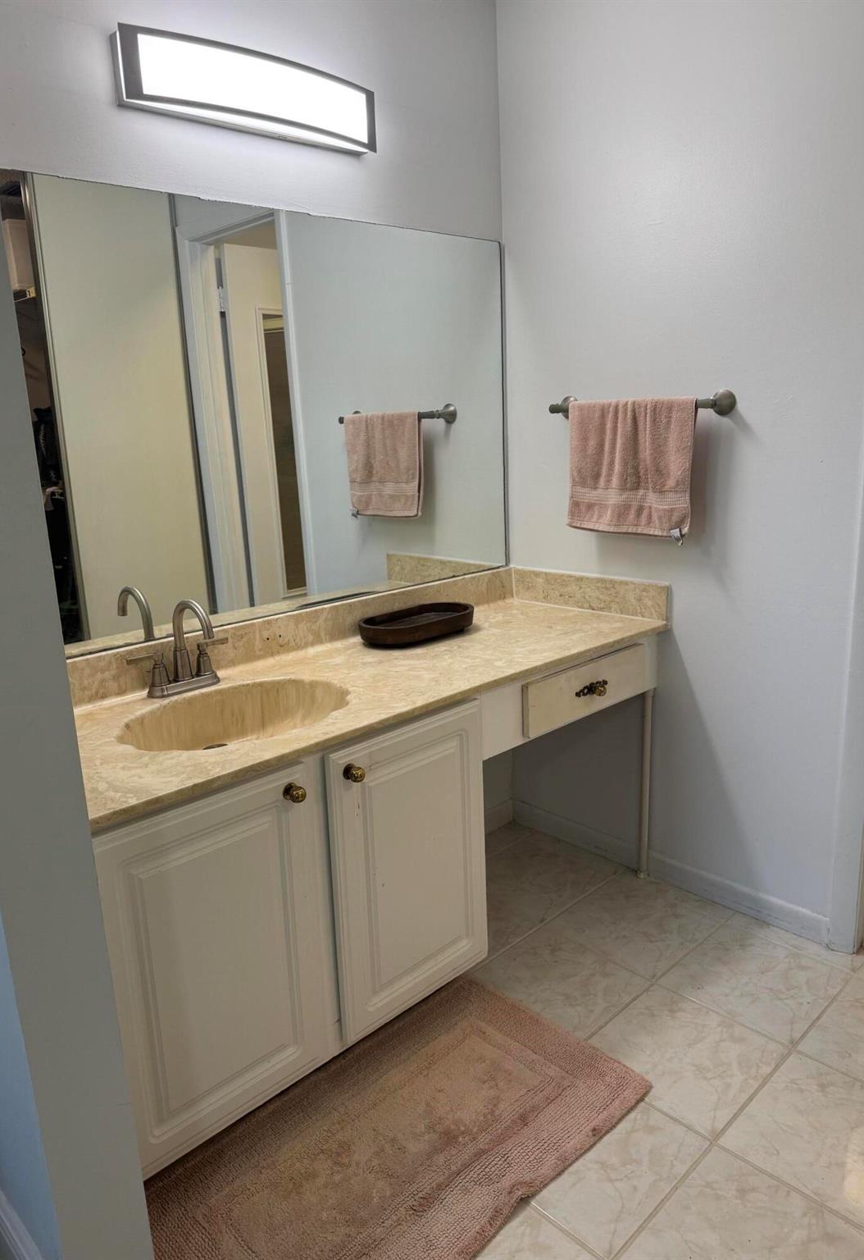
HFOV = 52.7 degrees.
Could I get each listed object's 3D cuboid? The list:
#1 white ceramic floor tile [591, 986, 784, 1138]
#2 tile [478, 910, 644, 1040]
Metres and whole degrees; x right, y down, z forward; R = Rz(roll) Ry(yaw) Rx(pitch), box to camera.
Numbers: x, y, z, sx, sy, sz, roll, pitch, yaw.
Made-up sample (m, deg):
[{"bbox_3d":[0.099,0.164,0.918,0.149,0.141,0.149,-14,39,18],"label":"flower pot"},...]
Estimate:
[{"bbox_3d":[0.520,0.888,1.838,0.330,0.010,0.330,-15,18,-42],"label":"white ceramic floor tile"},{"bbox_3d":[0.289,0.841,2.071,0.330,0.010,0.330,-15,18,-42],"label":"tile"}]

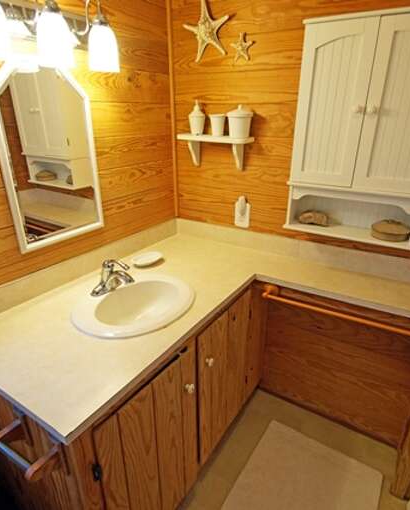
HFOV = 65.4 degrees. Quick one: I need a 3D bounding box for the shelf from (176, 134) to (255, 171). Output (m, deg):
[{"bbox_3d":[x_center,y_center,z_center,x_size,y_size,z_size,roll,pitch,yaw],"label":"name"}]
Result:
[{"bbox_3d":[0.048,-0.504,1.582,0.372,0.159,0.118,13,25,29],"label":"shelf"}]

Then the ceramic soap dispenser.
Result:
[{"bbox_3d":[-0.038,-0.672,1.571,0.088,0.162,0.088,0,22,0],"label":"ceramic soap dispenser"}]

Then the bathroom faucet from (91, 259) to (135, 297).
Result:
[{"bbox_3d":[-0.334,0.082,1.202,0.188,0.118,0.157,13,25,29],"label":"bathroom faucet"}]

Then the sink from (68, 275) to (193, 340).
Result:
[{"bbox_3d":[-0.249,0.233,1.209,0.405,0.166,0.482,13,25,29],"label":"sink"}]

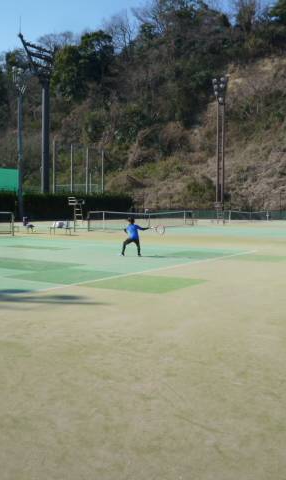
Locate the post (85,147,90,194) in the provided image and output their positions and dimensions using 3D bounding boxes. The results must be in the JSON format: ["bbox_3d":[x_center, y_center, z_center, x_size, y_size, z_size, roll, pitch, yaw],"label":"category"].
[{"bbox_3d":[-8.041,-8.518,77.898,0.240,9.900,0.240,3,4,32],"label":"post"}]

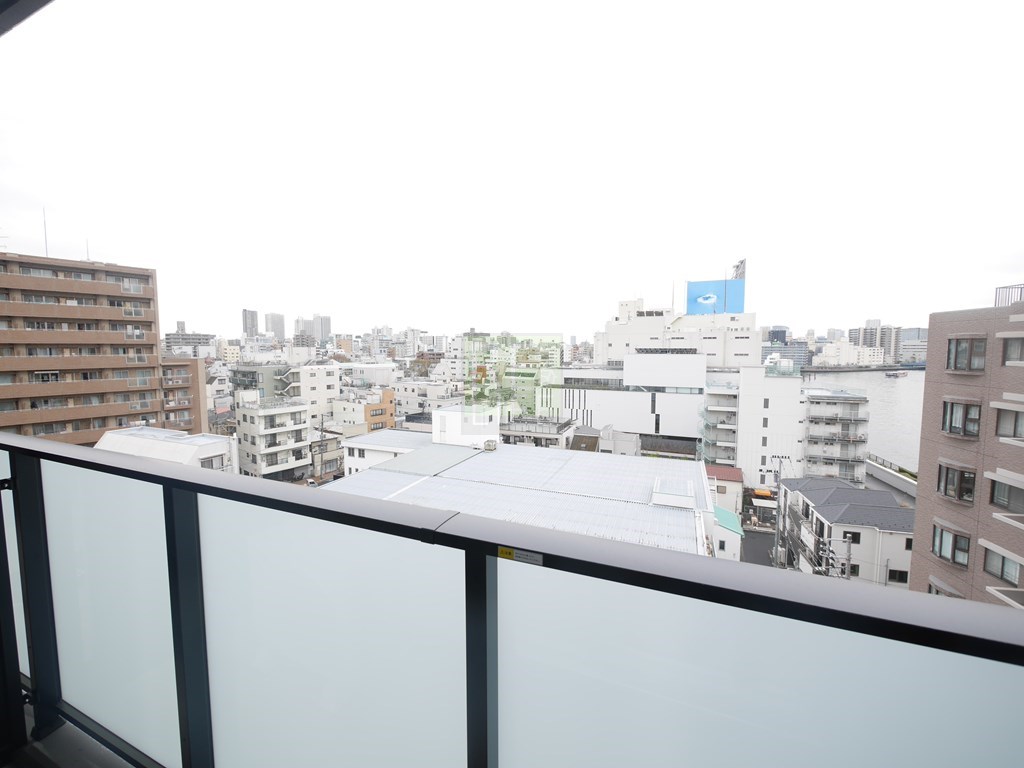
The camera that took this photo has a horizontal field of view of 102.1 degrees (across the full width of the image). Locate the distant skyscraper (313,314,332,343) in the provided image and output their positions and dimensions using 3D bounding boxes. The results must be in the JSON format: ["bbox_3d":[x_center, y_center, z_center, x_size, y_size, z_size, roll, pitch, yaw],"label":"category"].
[{"bbox_3d":[-458.000,-116.750,1000.000,29.000,100.000,29.000,4,6,38],"label":"distant skyscraper"}]

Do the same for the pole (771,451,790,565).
[{"bbox_3d":[26.000,12.480,40.100,1.700,11.100,0.600,2,5,23],"label":"pole"}]

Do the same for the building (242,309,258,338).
[{"bbox_3d":[-600.000,-116.610,950.000,22.500,108.500,22.500,4,7,40],"label":"building"}]

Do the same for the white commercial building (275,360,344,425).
[{"bbox_3d":[-45.400,4.640,92.000,13.500,17.600,8.800,4,7,40],"label":"white commercial building"}]

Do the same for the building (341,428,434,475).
[{"bbox_3d":[-17.100,12.150,64.300,14.500,7.500,10.600,2,6,24],"label":"building"}]

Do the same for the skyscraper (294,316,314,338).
[{"bbox_3d":[-498.000,-111.480,1000.000,29.000,89.500,29.000,4,6,38],"label":"skyscraper"}]

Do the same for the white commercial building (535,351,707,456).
[{"bbox_3d":[23.900,3.220,91.000,33.500,20.600,19.000,2,5,23],"label":"white commercial building"}]

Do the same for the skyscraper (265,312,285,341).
[{"bbox_3d":[-572.000,-118.510,1000.000,30.000,103.500,30.000,4,6,38],"label":"skyscraper"}]

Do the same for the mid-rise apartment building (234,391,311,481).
[{"bbox_3d":[-36.900,8.360,65.200,7.200,14.900,7.800,4,6,35],"label":"mid-rise apartment building"}]

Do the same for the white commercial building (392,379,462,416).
[{"bbox_3d":[-20.000,6.060,102.700,18.000,12.900,9.500,3,6,30],"label":"white commercial building"}]

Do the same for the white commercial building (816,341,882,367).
[{"bbox_3d":[338.000,-29.050,415.000,75.000,28.000,24.000,-2,6,-24],"label":"white commercial building"}]

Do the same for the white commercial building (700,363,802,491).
[{"bbox_3d":[40.600,5.940,71.600,13.500,18.600,13.000,2,5,23],"label":"white commercial building"}]

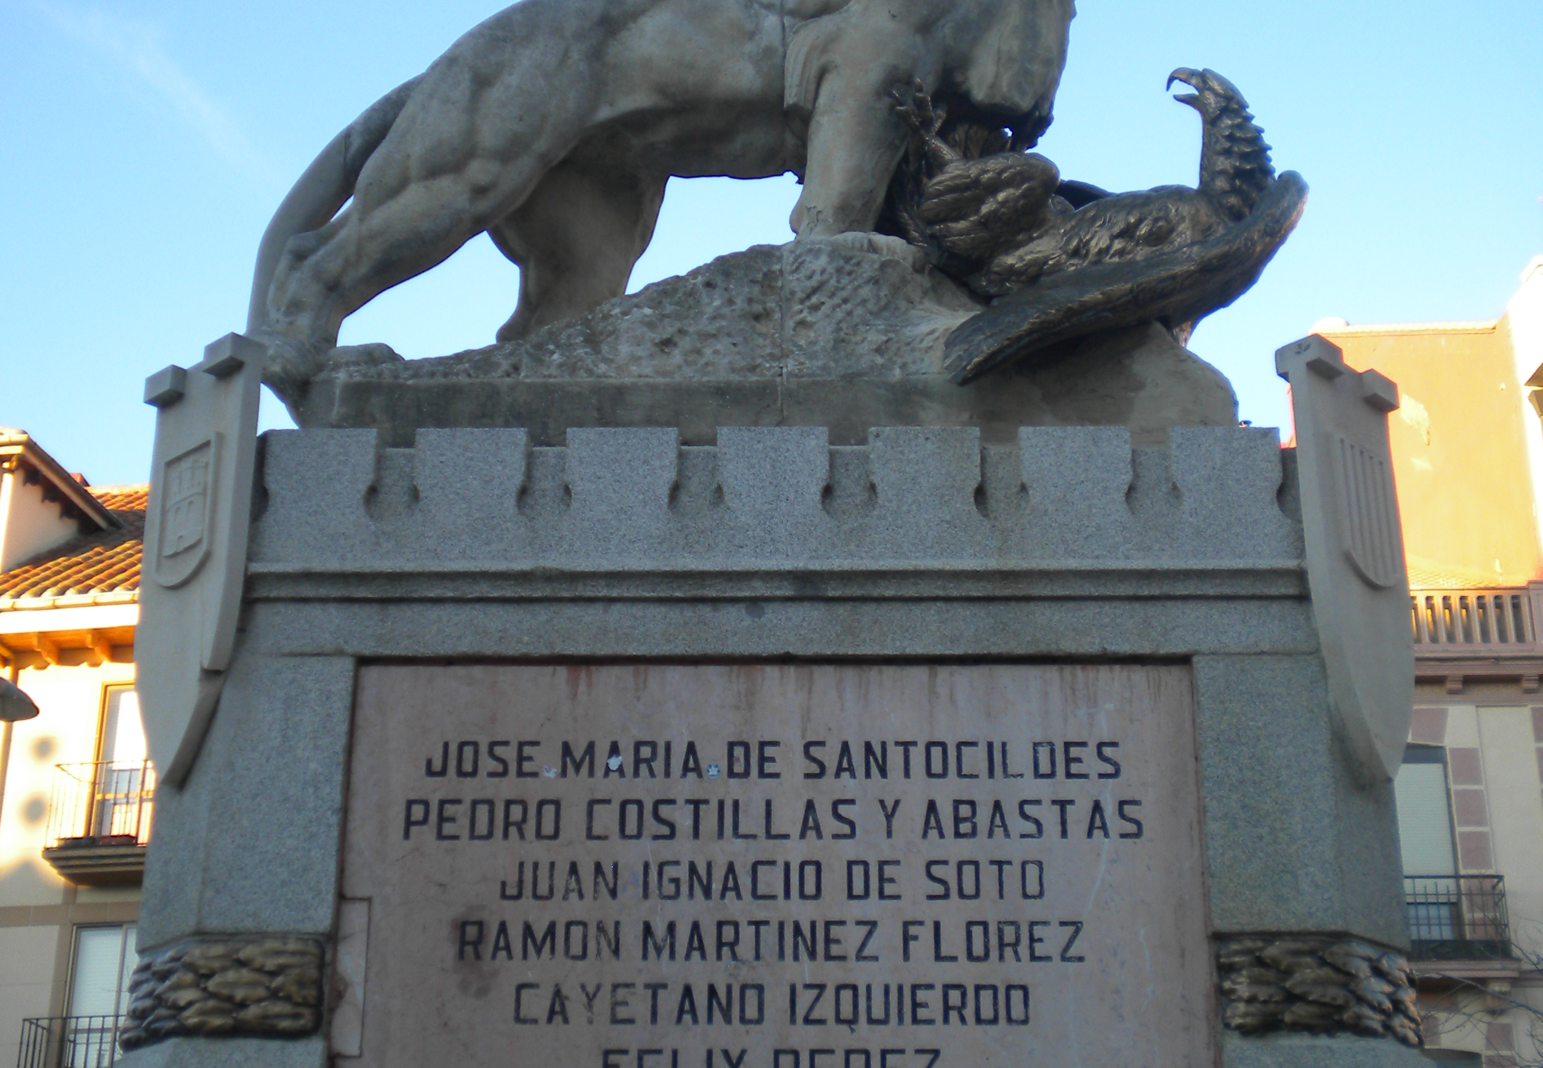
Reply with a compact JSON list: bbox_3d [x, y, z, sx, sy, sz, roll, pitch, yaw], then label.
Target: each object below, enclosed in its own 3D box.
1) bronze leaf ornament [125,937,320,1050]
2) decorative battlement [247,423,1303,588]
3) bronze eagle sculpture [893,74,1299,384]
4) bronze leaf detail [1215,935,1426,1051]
[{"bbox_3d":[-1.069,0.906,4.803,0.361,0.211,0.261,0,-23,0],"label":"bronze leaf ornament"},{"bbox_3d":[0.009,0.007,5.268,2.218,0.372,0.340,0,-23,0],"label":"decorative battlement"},{"bbox_3d":[0.823,-0.756,6.158,1.054,1.034,0.950,0,-23,0],"label":"bronze eagle sculpture"},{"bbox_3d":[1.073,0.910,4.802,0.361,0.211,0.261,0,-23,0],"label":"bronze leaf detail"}]

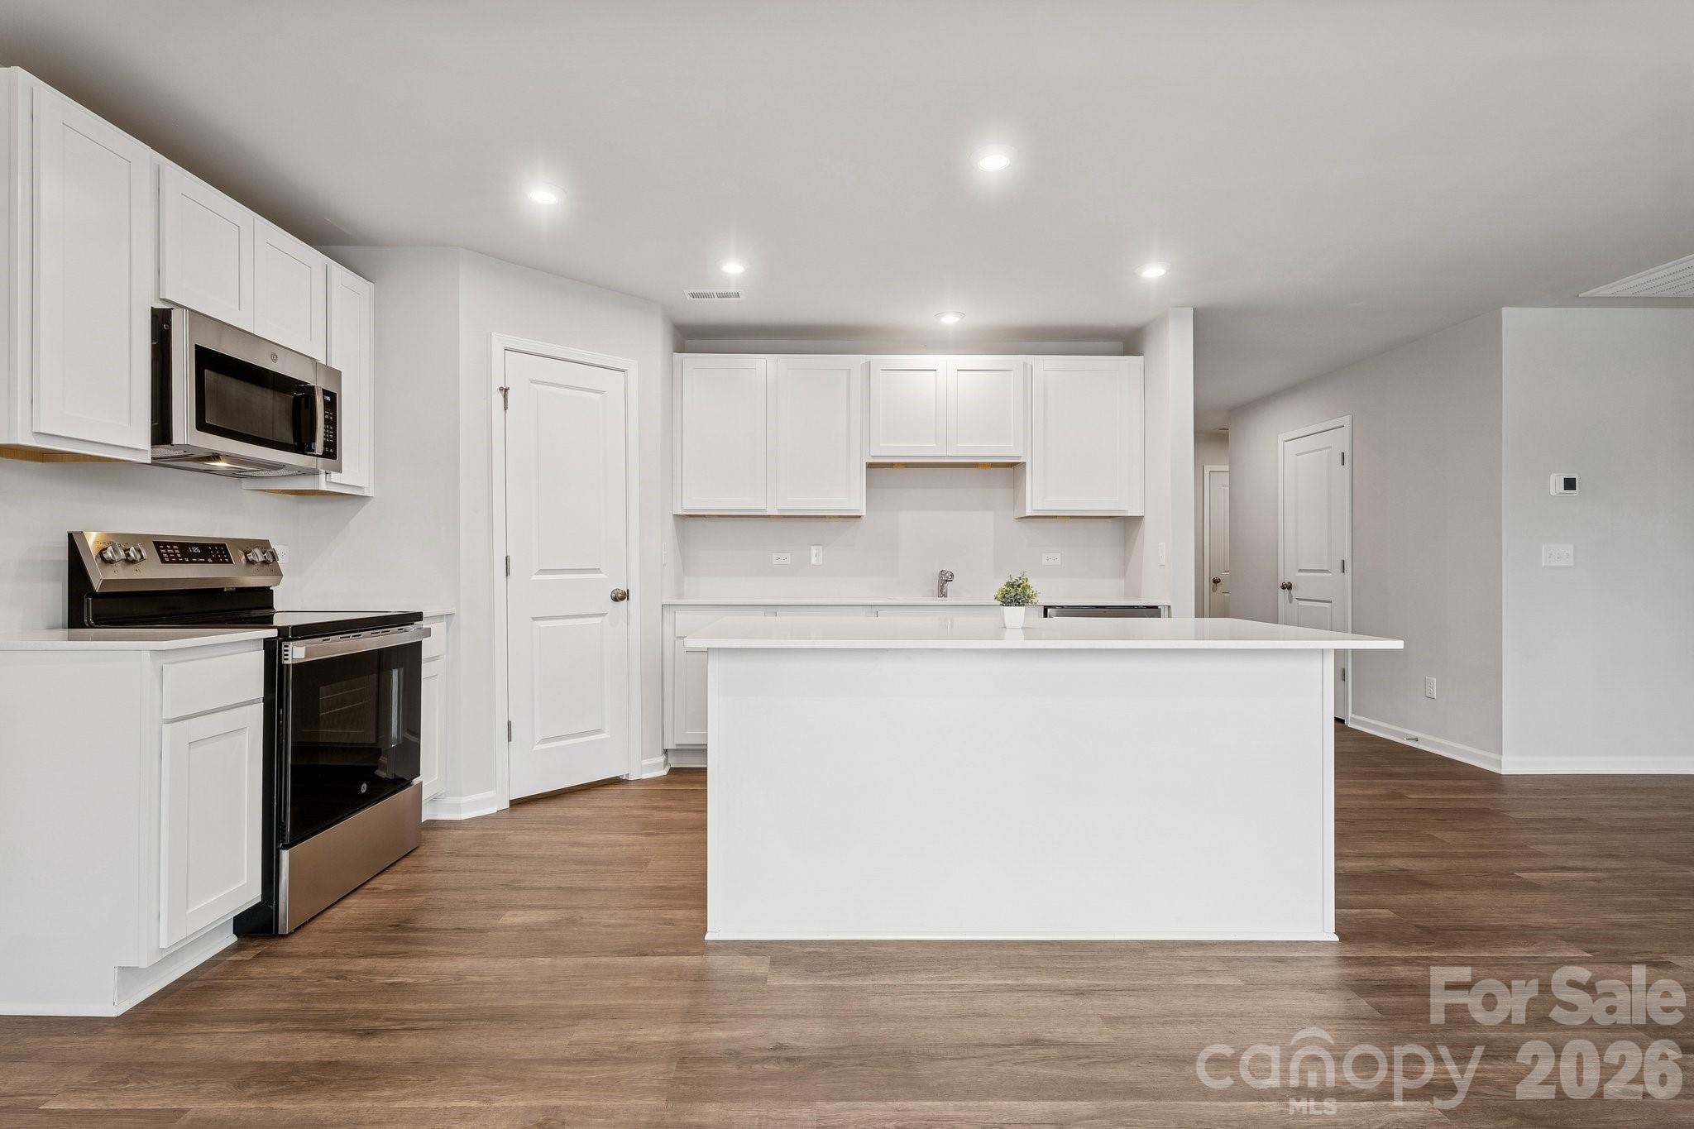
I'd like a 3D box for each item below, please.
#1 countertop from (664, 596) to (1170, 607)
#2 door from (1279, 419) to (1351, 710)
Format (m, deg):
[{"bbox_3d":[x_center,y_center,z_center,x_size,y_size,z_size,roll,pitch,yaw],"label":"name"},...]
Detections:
[{"bbox_3d":[0.362,0.208,4.240,2.659,0.026,0.632,0,0,-1],"label":"countertop"},{"bbox_3d":[3.423,0.048,5.524,0.060,2.102,0.837,0,0,-1],"label":"door"}]

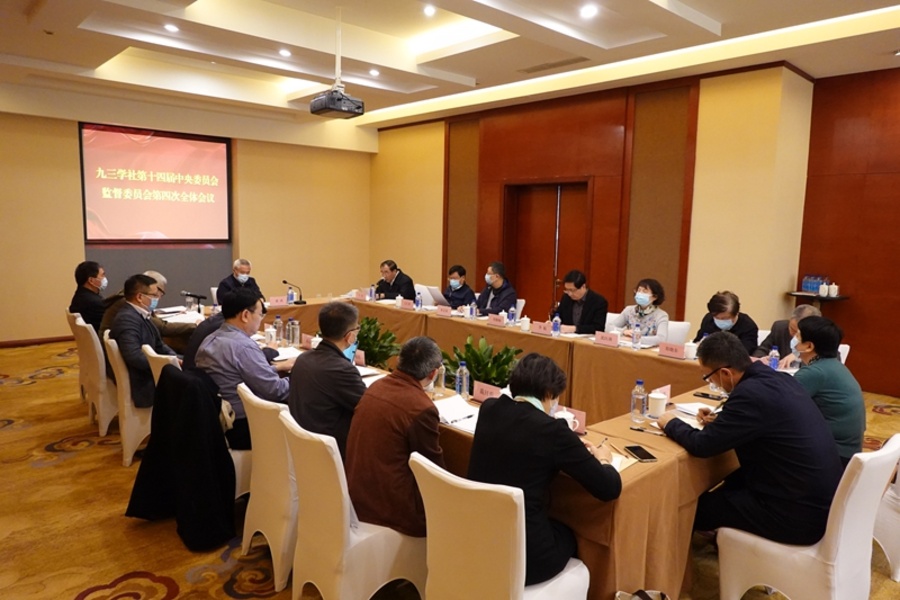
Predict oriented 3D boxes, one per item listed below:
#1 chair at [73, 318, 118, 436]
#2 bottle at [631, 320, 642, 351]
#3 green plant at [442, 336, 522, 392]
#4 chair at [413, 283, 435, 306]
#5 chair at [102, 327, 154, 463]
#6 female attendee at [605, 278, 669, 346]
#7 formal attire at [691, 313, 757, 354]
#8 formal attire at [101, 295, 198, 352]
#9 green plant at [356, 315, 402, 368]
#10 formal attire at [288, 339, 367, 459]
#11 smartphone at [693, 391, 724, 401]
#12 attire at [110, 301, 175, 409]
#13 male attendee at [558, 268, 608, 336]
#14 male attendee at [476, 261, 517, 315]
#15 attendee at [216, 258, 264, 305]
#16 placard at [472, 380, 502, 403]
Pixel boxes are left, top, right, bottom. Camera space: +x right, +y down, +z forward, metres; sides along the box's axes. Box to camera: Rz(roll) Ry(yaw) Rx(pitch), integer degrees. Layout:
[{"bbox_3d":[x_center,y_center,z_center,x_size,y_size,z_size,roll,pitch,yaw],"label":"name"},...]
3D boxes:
[{"bbox_3d":[-2.582,0.575,4.994,0.570,0.880,0.460,-5,9,-42],"label":"chair"},{"bbox_3d":[1.445,0.281,4.815,0.064,0.202,0.064,-6,10,-43],"label":"bottle"},{"bbox_3d":[0.238,0.699,4.551,0.700,0.860,0.750,-5,9,-42],"label":"green plant"},{"bbox_3d":[-0.525,0.274,8.005,0.560,0.900,0.450,-6,10,-43],"label":"chair"},{"bbox_3d":[-2.179,0.665,4.620,0.550,0.900,0.450,-6,10,-43],"label":"chair"},{"bbox_3d":[1.580,0.451,5.299,0.650,1.270,0.550,-6,10,-43],"label":"female attendee"},{"bbox_3d":[2.037,0.348,4.691,0.500,0.600,0.520,-5,9,-43],"label":"formal attire"},{"bbox_3d":[-2.541,0.232,5.231,0.610,0.600,0.500,-6,10,-43],"label":"formal attire"},{"bbox_3d":[-0.644,0.573,5.512,0.680,0.840,0.720,-5,9,-42],"label":"green plant"},{"bbox_3d":[-0.598,0.470,3.141,0.480,0.660,0.520,-5,9,-43],"label":"formal attire"},{"bbox_3d":[1.446,0.539,3.486,0.148,0.010,0.075,6,9,38],"label":"smartphone"},{"bbox_3d":[-2.045,0.308,4.348,0.520,0.680,0.520,-3,8,-31],"label":"attire"},{"bbox_3d":[1.158,0.381,5.625,0.630,1.260,0.510,-5,9,-39],"label":"male attendee"},{"bbox_3d":[0.476,0.256,6.301,0.700,1.280,0.540,-5,9,-43],"label":"male attendee"},{"bbox_3d":[-2.308,0.141,6.970,0.550,1.240,0.680,-5,9,-43],"label":"attendee"},{"bbox_3d":[0.195,0.468,3.163,0.070,0.090,0.210,-5,9,-43],"label":"placard"}]

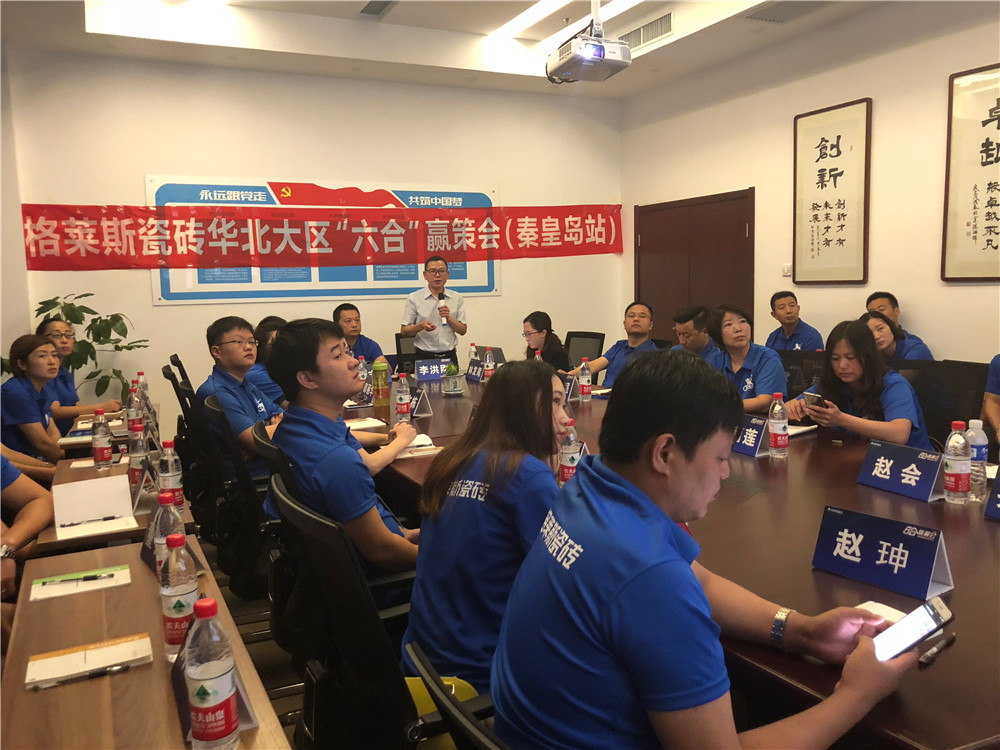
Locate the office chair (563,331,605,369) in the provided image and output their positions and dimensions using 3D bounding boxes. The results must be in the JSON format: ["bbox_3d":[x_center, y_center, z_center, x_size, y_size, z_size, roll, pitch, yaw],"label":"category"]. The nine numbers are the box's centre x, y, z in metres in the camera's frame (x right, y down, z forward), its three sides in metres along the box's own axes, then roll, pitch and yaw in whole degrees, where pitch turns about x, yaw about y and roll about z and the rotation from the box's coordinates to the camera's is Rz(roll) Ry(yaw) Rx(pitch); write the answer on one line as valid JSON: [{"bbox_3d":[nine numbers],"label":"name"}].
[{"bbox_3d":[0.419,0.241,5.498,0.600,1.030,0.580,-5,7,-25],"label":"office chair"}]

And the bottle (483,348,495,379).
[{"bbox_3d":[-0.072,-0.068,5.266,0.066,0.228,0.066,-5,7,-25],"label":"bottle"}]

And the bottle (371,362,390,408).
[{"bbox_3d":[-0.644,0.046,4.377,0.086,0.238,0.086,-4,7,-25],"label":"bottle"}]

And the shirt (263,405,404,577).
[{"bbox_3d":[-0.499,0.357,2.355,0.350,0.570,0.470,-3,7,-18],"label":"shirt"}]

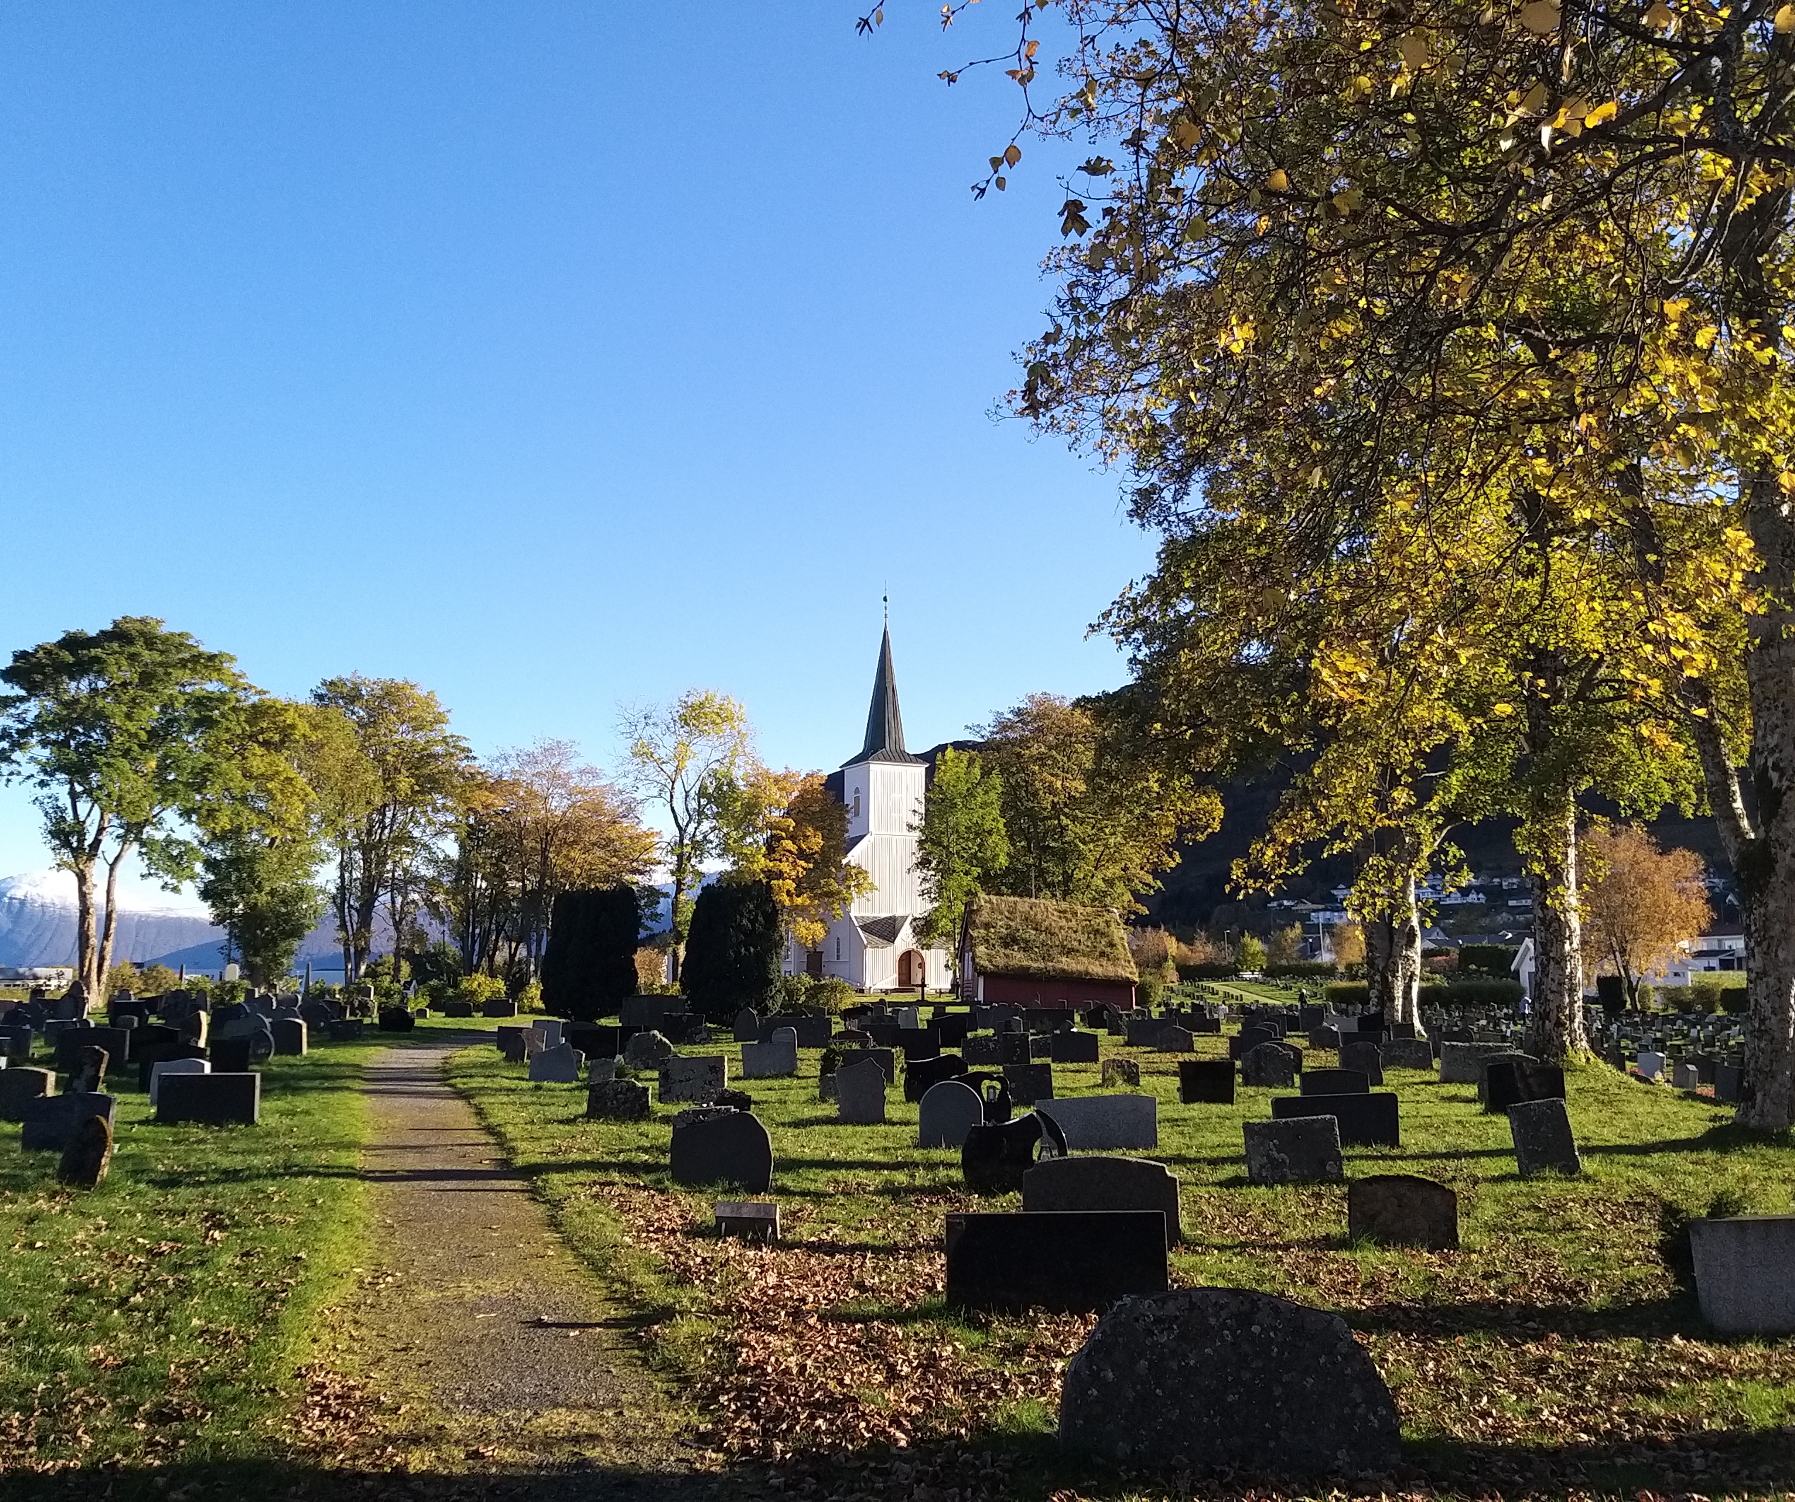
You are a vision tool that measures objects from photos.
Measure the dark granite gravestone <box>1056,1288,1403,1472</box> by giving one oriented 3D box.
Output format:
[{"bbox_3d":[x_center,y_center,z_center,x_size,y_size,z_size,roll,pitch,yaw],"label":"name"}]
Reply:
[{"bbox_3d":[1.107,2.119,5.287,1.110,0.550,0.190,0,-8,3],"label":"dark granite gravestone"}]

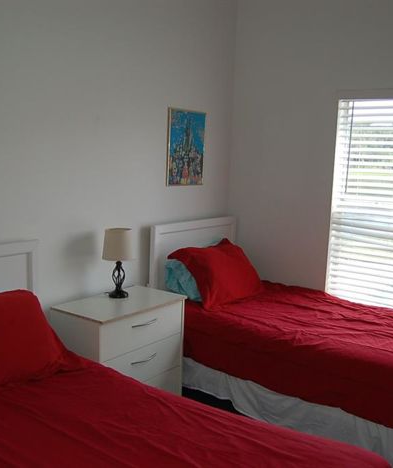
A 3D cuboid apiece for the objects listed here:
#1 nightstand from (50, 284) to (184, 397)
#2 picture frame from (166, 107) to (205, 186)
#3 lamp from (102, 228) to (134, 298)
[{"bbox_3d":[-0.460,0.744,3.227,0.438,0.679,0.700,9,11,37],"label":"nightstand"},{"bbox_3d":[-0.075,-0.620,3.823,0.021,0.537,0.416,9,11,37],"label":"picture frame"},{"bbox_3d":[-0.480,0.184,3.282,0.195,0.409,0.195,2,9,0],"label":"lamp"}]

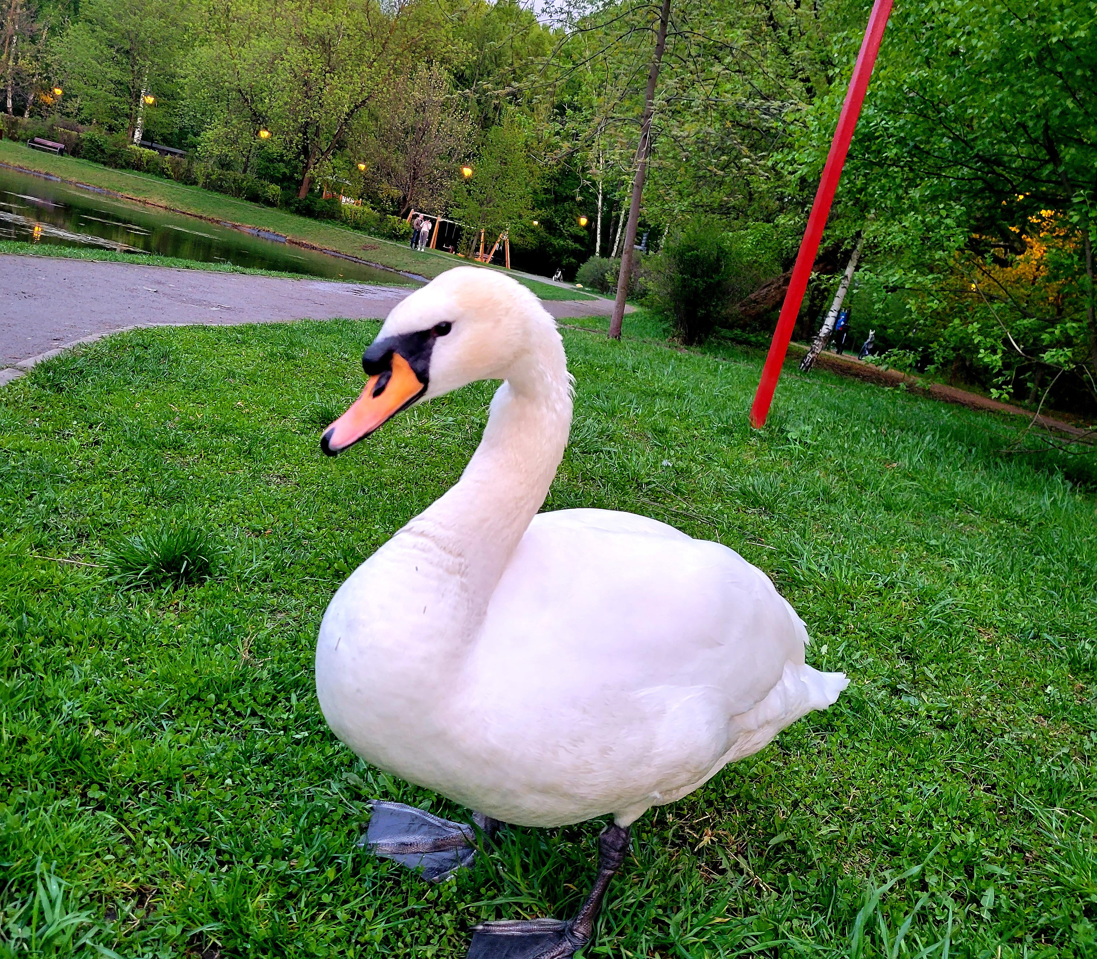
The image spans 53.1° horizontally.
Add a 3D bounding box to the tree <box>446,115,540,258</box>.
[{"bbox_3d":[-3.166,-16.206,61.253,4.514,7.826,4.514,13,11,-6],"label":"tree"}]

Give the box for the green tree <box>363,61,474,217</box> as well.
[{"bbox_3d":[-8.128,-20.219,66.112,5.854,9.311,5.854,12,11,-10],"label":"green tree"}]

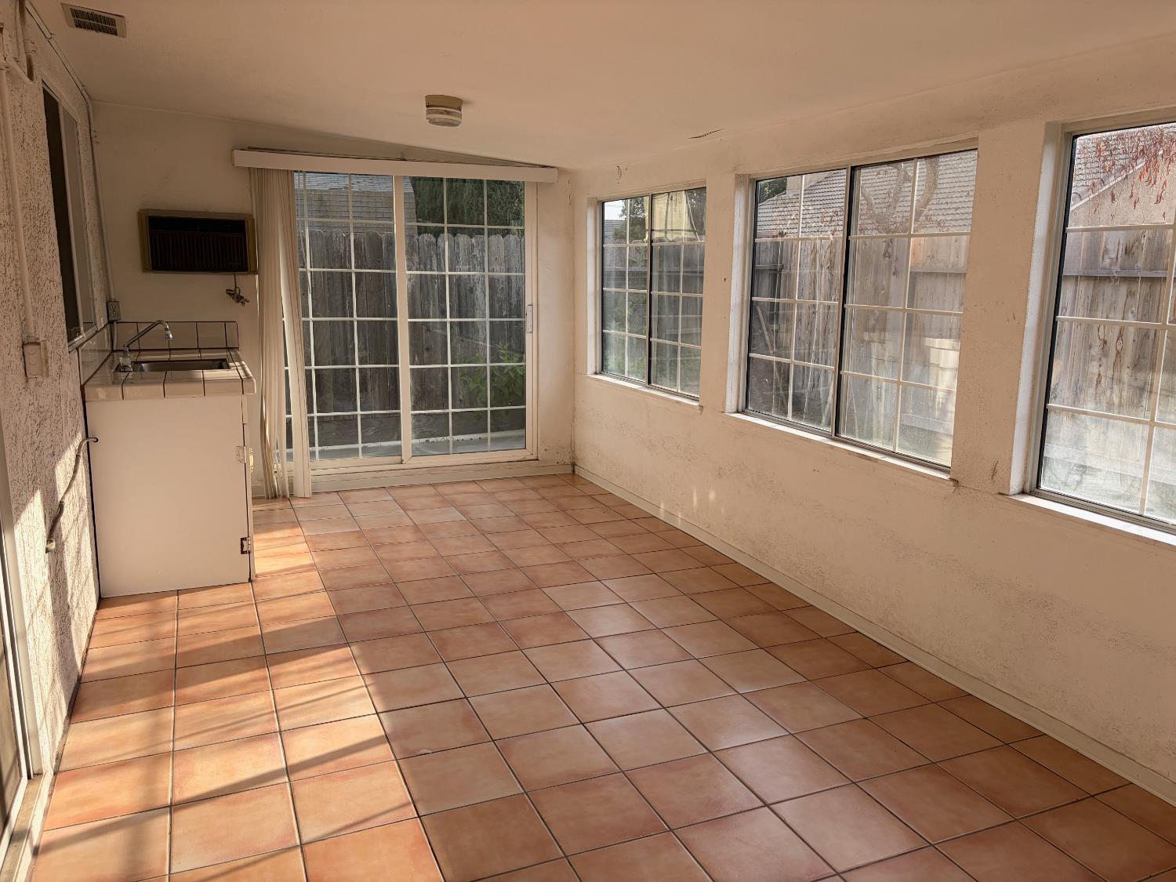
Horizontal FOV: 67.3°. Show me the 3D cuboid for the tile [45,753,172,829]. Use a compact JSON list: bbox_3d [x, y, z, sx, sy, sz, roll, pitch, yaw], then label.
[{"bbox_3d":[-1.338,0.983,2.496,0.294,0.012,0.294,-3,12,-23],"label":"tile"}]

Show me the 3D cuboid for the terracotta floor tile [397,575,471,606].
[{"bbox_3d":[-0.708,0.697,4.087,0.300,0.011,0.300,-3,12,-23],"label":"terracotta floor tile"}]

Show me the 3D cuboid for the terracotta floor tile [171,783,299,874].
[{"bbox_3d":[-0.941,1.024,2.348,0.300,0.011,0.300,-3,12,-23],"label":"terracotta floor tile"}]

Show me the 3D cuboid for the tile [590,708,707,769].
[{"bbox_3d":[0.181,0.953,2.824,0.299,0.010,0.299,-3,12,-23],"label":"tile"}]

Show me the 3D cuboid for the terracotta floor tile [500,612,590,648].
[{"bbox_3d":[-0.182,0.783,3.645,0.298,0.012,0.298,-3,12,-23],"label":"terracotta floor tile"}]

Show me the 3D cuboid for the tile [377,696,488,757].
[{"bbox_3d":[-0.500,0.931,2.856,0.299,0.010,0.299,-3,12,-23],"label":"tile"}]

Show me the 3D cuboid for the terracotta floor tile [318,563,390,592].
[{"bbox_3d":[-1.111,0.653,4.211,0.298,0.012,0.298,-3,12,-23],"label":"terracotta floor tile"}]

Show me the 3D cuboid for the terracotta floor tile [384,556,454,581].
[{"bbox_3d":[-0.826,0.642,4.362,0.298,0.010,0.298,-4,12,-23],"label":"terracotta floor tile"}]

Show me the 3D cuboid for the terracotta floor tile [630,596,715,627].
[{"bbox_3d":[0.377,0.755,3.888,0.294,0.012,0.294,-3,12,-23],"label":"terracotta floor tile"}]

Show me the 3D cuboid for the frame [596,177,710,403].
[{"bbox_3d":[0.395,-0.919,5.419,0.070,1.175,1.480,-4,11,-23],"label":"frame"}]

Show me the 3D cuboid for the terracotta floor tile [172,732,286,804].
[{"bbox_3d":[-1.058,0.962,2.605,0.298,0.012,0.298,-3,12,-23],"label":"terracotta floor tile"}]

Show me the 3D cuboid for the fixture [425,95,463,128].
[{"bbox_3d":[-0.662,-1.513,4.057,0.168,0.105,0.168,1,10,-24],"label":"fixture"}]

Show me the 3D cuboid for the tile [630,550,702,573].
[{"bbox_3d":[0.409,0.624,4.557,0.299,0.010,0.299,-3,12,-23],"label":"tile"}]

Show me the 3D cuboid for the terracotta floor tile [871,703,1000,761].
[{"bbox_3d":[1.145,0.962,2.919,0.300,0.011,0.300,-3,12,-23],"label":"terracotta floor tile"}]

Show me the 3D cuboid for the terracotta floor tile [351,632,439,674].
[{"bbox_3d":[-0.739,0.817,3.390,0.298,0.010,0.298,-3,12,-23],"label":"terracotta floor tile"}]

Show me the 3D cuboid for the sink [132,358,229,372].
[{"bbox_3d":[-2.094,-0.297,4.511,0.494,0.180,0.494,-3,12,-23],"label":"sink"}]

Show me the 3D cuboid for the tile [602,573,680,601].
[{"bbox_3d":[0.255,0.700,4.162,0.294,0.012,0.294,-3,12,-23],"label":"tile"}]

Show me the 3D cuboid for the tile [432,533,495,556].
[{"bbox_3d":[-0.673,0.564,4.742,0.299,0.010,0.299,-3,12,-23],"label":"tile"}]

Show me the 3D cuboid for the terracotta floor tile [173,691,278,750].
[{"bbox_3d":[-1.175,0.905,2.877,0.298,0.010,0.298,-3,12,-23],"label":"terracotta floor tile"}]

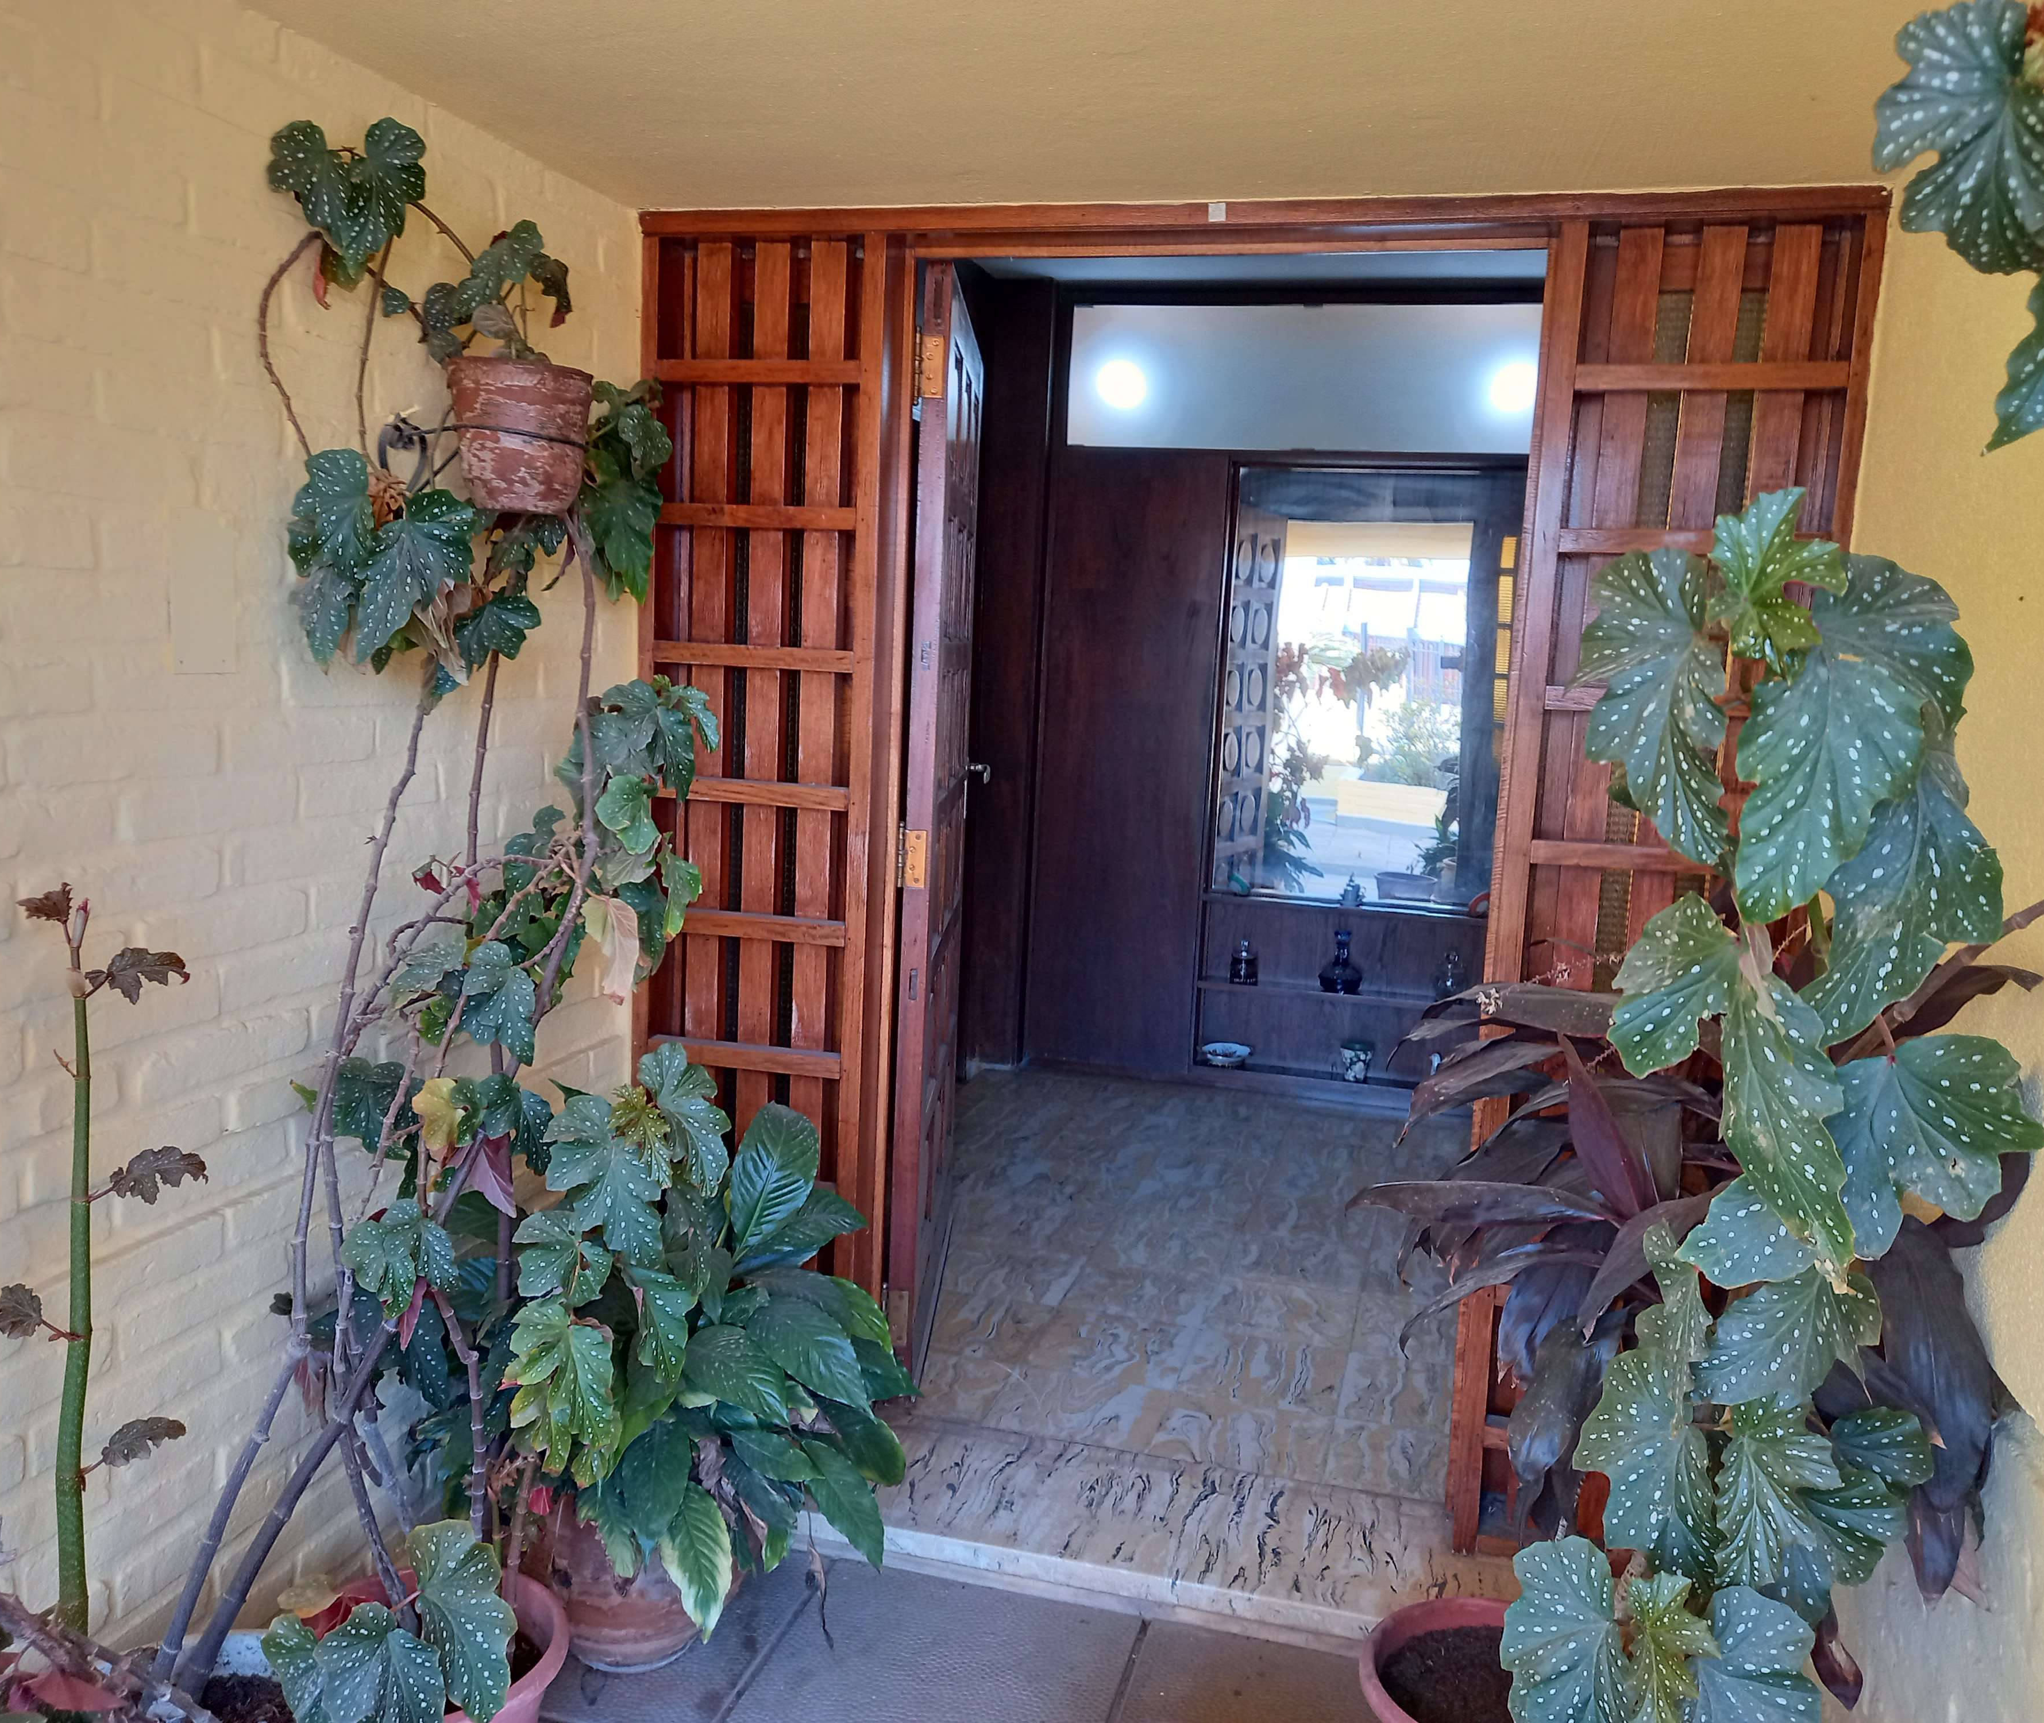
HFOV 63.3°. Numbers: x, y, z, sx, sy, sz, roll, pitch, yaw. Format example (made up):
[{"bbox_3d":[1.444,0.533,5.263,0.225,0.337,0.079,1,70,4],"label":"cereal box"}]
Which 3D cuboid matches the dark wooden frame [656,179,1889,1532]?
[{"bbox_3d":[0.247,0.033,2.647,1.824,2.043,0.130,5,9,14],"label":"dark wooden frame"}]

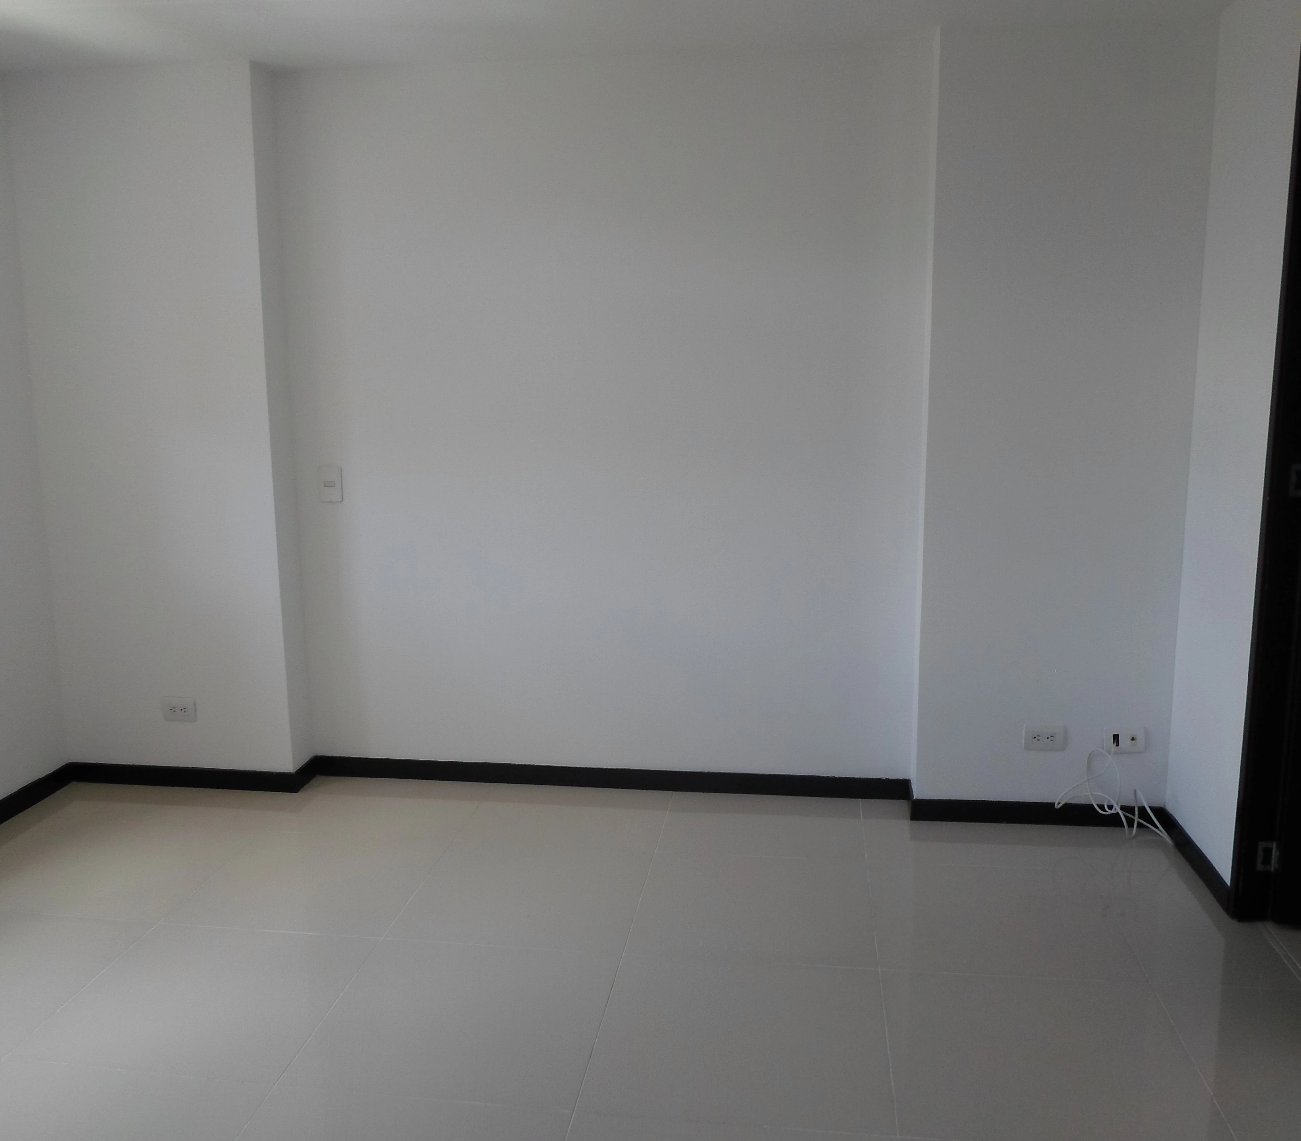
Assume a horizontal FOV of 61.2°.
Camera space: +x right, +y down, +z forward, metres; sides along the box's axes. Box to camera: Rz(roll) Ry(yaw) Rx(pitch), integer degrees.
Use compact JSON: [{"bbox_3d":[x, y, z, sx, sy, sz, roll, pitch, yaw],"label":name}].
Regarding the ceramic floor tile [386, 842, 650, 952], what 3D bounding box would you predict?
[{"bbox_3d":[-0.323,0.876,2.991,0.602,0.010,0.592,1,10,8],"label":"ceramic floor tile"}]

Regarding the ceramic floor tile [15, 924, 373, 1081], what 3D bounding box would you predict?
[{"bbox_3d":[-1.003,0.969,2.506,0.602,0.010,0.592,1,10,8],"label":"ceramic floor tile"}]

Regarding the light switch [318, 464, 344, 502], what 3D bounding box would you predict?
[{"bbox_3d":[-1.072,-0.289,3.680,0.078,0.120,0.012,1,10,8],"label":"light switch"}]

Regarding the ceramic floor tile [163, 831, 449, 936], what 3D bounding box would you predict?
[{"bbox_3d":[-0.923,0.867,3.074,0.602,0.010,0.592,1,10,8],"label":"ceramic floor tile"}]

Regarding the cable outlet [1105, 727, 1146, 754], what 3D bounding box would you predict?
[{"bbox_3d":[1.415,0.506,3.276,0.120,0.077,0.012,1,10,8],"label":"cable outlet"}]

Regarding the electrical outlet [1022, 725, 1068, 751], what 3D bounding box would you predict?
[{"bbox_3d":[1.188,0.506,3.309,0.120,0.077,0.012,1,10,8],"label":"electrical outlet"}]

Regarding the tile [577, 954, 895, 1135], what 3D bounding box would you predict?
[{"bbox_3d":[0.197,0.988,2.340,0.602,0.010,0.592,1,10,8],"label":"tile"}]

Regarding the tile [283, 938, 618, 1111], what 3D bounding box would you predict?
[{"bbox_3d":[-0.403,0.979,2.423,0.602,0.010,0.592,1,10,8],"label":"tile"}]

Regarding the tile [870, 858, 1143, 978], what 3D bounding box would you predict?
[{"bbox_3d":[0.877,0.895,2.825,0.602,0.010,0.592,1,10,8],"label":"tile"}]

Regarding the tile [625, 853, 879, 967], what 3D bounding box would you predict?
[{"bbox_3d":[0.277,0.886,2.908,0.602,0.010,0.592,1,10,8],"label":"tile"}]

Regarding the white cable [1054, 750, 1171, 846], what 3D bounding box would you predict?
[{"bbox_3d":[1.368,0.670,3.247,0.320,0.275,0.140,1,10,8],"label":"white cable"}]

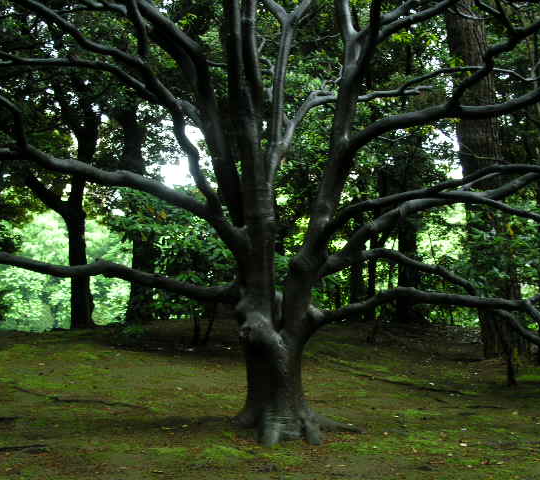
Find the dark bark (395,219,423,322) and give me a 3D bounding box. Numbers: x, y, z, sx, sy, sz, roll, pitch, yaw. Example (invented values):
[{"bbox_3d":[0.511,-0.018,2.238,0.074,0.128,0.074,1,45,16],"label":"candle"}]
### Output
[{"bbox_3d":[2.858,0.609,14.500,0.520,2.150,0.500,0,-2,0],"label":"dark bark"}]

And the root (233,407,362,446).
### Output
[{"bbox_3d":[0.227,1.523,5.800,1.030,0.280,0.800,0,-2,0],"label":"root"}]

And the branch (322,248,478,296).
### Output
[{"bbox_3d":[1.059,0.264,5.700,1.220,0.360,0.420,0,-2,0],"label":"branch"}]

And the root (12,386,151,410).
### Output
[{"bbox_3d":[-2.114,1.634,7.384,2.175,0.090,0.299,-2,-3,34],"label":"root"}]

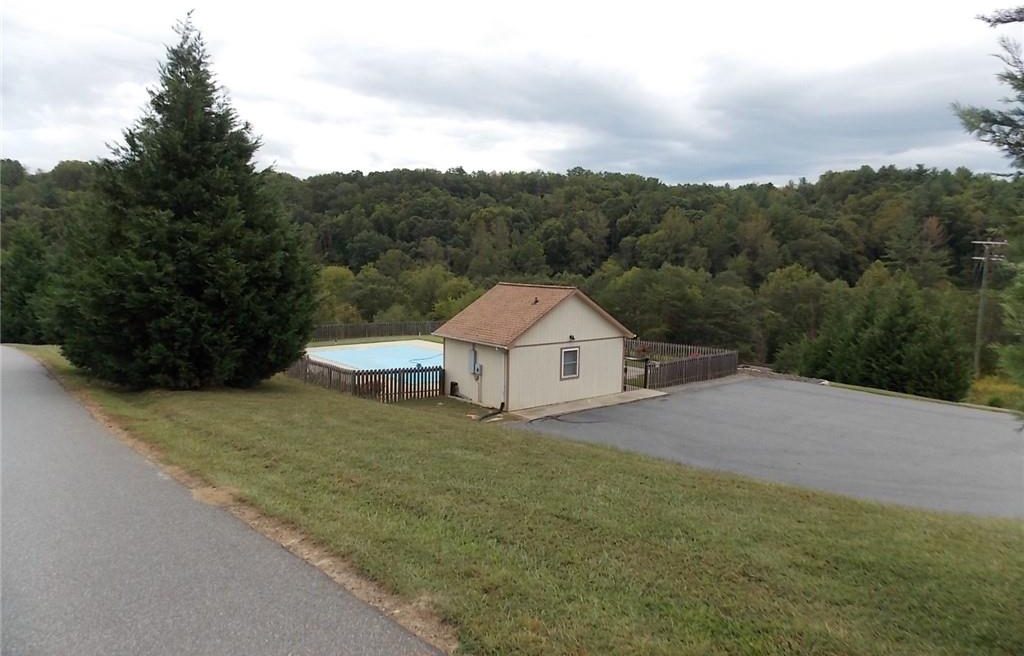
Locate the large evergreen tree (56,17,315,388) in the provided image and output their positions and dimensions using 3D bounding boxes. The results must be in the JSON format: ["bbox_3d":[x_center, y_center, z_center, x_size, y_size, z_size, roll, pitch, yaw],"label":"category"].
[{"bbox_3d":[-10.114,-3.958,21.534,7.318,11.446,7.318,1,5,0],"label":"large evergreen tree"}]

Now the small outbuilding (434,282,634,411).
[{"bbox_3d":[0.972,0.514,28.485,6.957,4.557,4.766,-4,7,-39],"label":"small outbuilding"}]

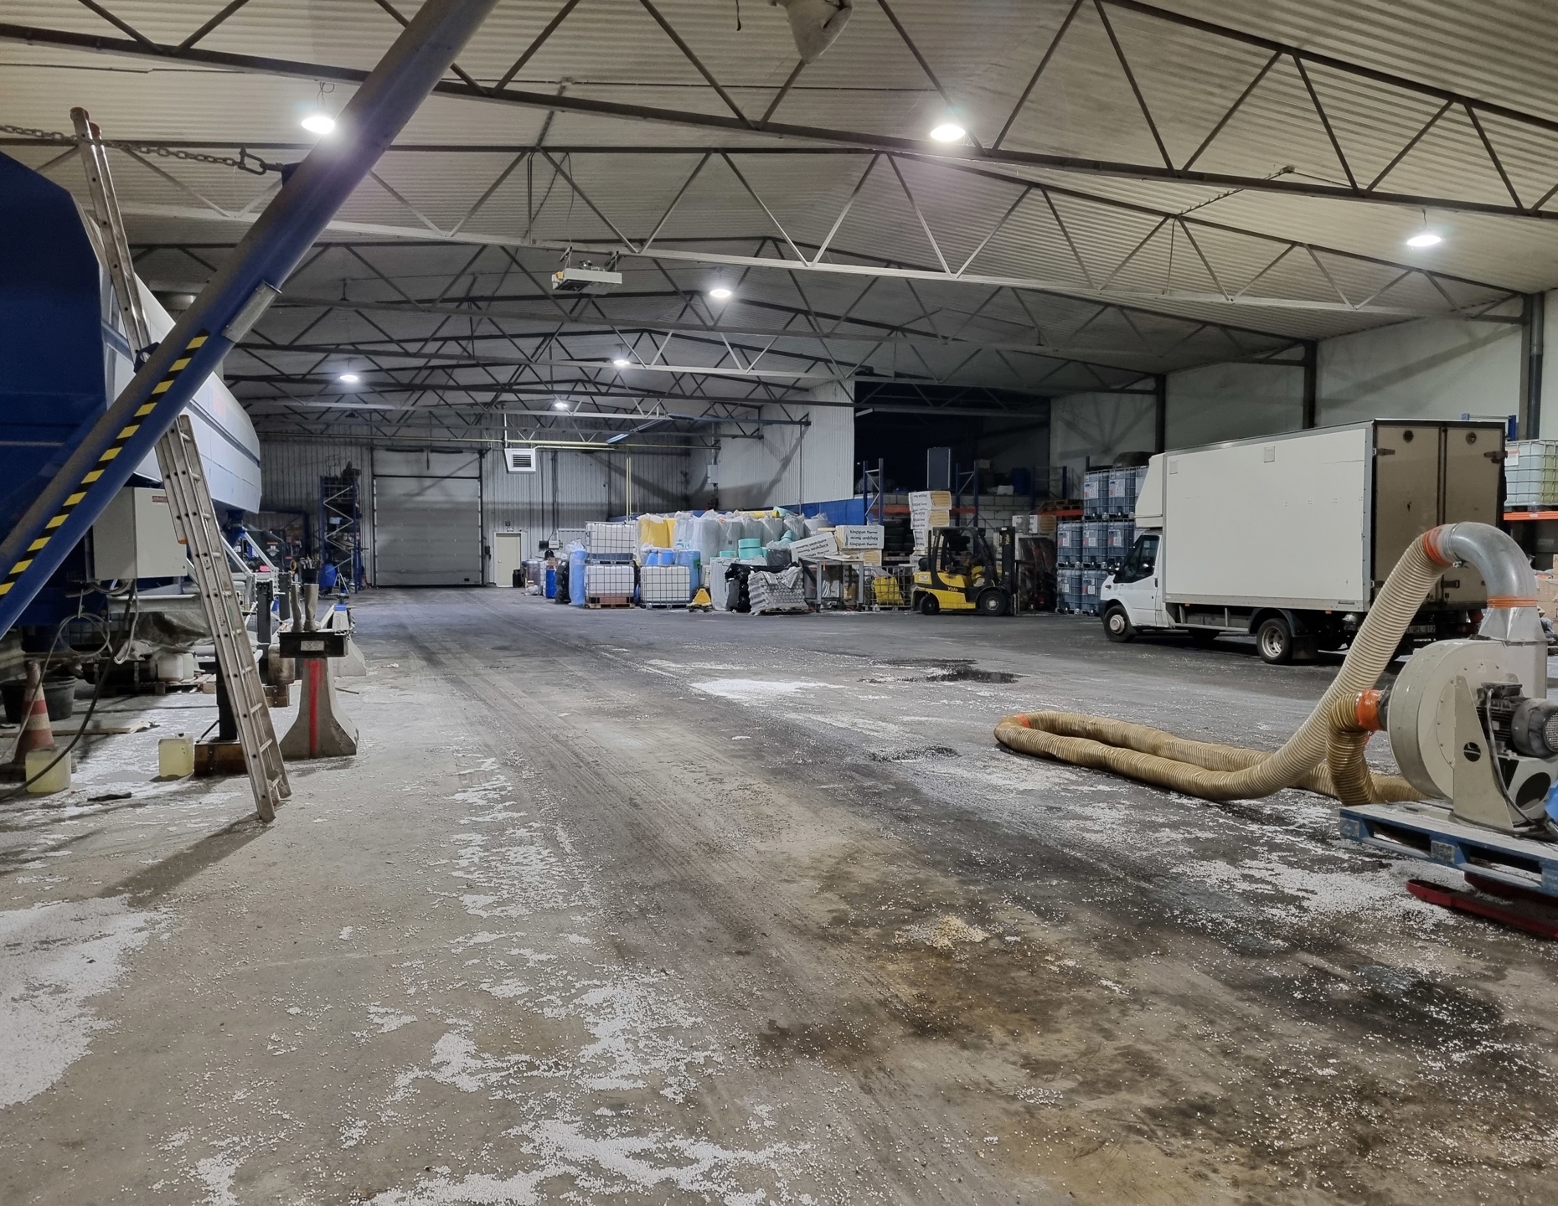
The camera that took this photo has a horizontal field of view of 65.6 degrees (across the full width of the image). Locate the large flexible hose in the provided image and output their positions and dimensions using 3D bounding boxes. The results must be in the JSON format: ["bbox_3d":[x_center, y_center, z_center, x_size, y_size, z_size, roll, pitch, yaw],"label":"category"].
[{"bbox_3d":[3.168,0.396,8.602,2.050,1.900,5.350,-1,3,-12],"label":"large flexible hose"}]

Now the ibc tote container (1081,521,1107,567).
[{"bbox_3d":[8.141,-1.457,29.196,1.200,1.160,1.000,-1,3,-19],"label":"ibc tote container"}]

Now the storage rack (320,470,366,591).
[{"bbox_3d":[-15.478,-2.368,42.425,1.200,4.050,2.400,-1,3,-20],"label":"storage rack"}]

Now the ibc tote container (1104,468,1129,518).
[{"bbox_3d":[8.469,-2.561,28.200,1.200,1.160,1.000,-1,3,-19],"label":"ibc tote container"}]

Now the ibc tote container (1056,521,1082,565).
[{"bbox_3d":[7.784,-1.506,30.221,1.200,1.160,1.000,-1,3,-19],"label":"ibc tote container"}]

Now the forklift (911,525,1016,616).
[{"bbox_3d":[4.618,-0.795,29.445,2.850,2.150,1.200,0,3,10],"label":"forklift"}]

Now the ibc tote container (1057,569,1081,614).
[{"bbox_3d":[7.639,-0.322,29.770,1.200,1.160,1.000,-1,3,-20],"label":"ibc tote container"}]

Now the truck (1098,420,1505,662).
[{"bbox_3d":[7.475,-0.837,18.649,2.120,3.230,6.750,-1,3,-17],"label":"truck"}]

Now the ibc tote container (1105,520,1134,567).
[{"bbox_3d":[8.476,-1.411,28.235,1.200,1.160,1.000,-1,3,-19],"label":"ibc tote container"}]

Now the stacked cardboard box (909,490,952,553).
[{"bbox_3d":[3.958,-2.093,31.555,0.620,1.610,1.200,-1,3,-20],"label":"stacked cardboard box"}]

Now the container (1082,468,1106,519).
[{"bbox_3d":[8.143,-2.605,29.136,1.200,1.160,1.000,-1,3,-19],"label":"container"}]

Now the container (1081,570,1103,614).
[{"bbox_3d":[8.009,-0.271,28.760,1.200,1.160,1.000,-1,3,-20],"label":"container"}]

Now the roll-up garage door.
[{"bbox_3d":[-13.778,-3.314,47.496,4.118,5.421,0.150,-1,3,-19],"label":"roll-up garage door"}]

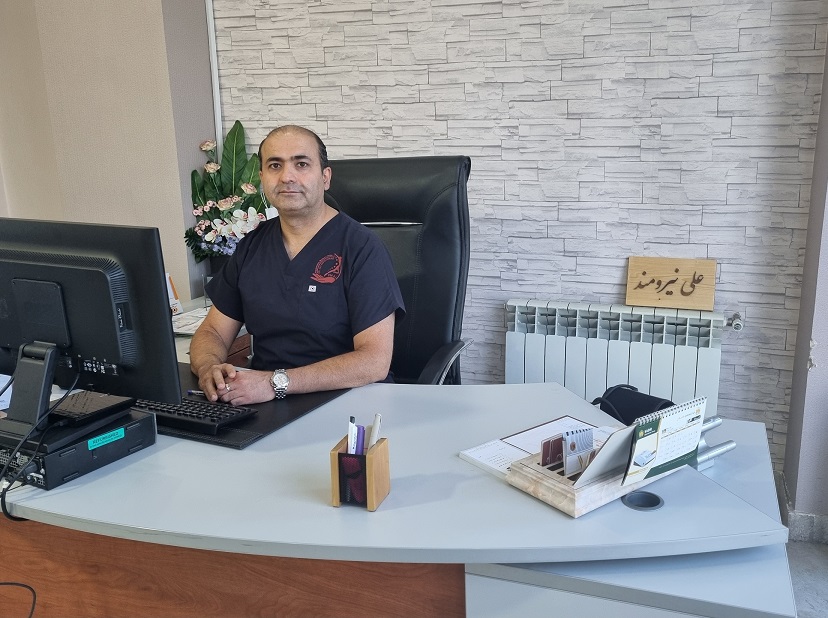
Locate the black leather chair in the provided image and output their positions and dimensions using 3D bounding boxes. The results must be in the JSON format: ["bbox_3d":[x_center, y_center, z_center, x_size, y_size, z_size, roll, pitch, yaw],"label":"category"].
[{"bbox_3d":[-0.158,0.198,1.897,0.640,1.299,0.690,4,12,24],"label":"black leather chair"}]

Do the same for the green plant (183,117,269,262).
[{"bbox_3d":[-0.763,-0.488,2.580,0.380,0.580,0.310,1,11,12],"label":"green plant"}]

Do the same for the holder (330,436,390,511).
[{"bbox_3d":[-0.083,0.256,0.973,0.069,0.092,0.060,2,11,16],"label":"holder"}]

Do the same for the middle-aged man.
[{"bbox_3d":[-0.293,0.186,1.778,0.550,1.373,0.650,4,12,23],"label":"middle-aged man"}]

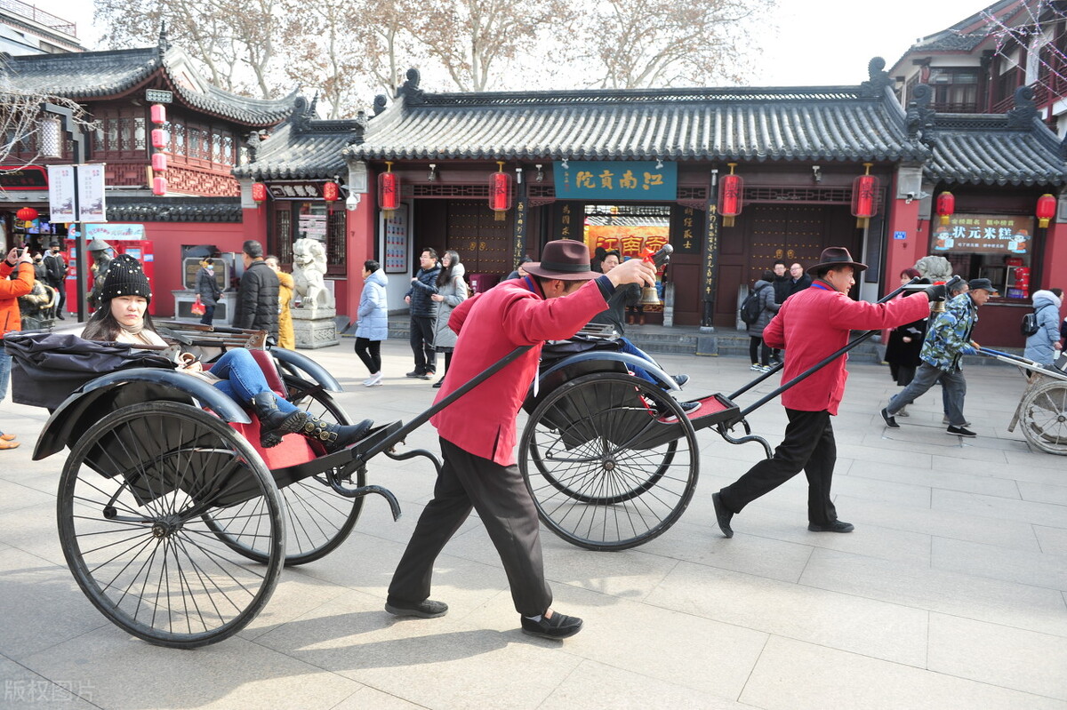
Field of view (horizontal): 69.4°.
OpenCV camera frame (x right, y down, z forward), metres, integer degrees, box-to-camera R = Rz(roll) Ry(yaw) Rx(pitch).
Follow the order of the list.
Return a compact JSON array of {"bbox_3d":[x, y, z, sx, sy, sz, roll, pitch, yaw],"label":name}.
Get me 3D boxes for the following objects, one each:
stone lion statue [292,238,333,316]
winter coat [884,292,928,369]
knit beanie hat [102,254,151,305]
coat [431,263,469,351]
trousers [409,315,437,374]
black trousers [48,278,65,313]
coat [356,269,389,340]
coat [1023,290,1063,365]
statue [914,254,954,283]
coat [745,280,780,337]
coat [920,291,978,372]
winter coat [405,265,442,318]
[{"bbox_3d":[-3.888,-1.348,13.500,0.580,1.373,0.780,3,7,14],"label":"stone lion statue"},{"bbox_3d":[4.450,-0.297,9.200,0.430,0.920,0.520,1,7,-6],"label":"winter coat"},{"bbox_3d":[-1.799,-0.338,3.400,0.200,0.220,0.220,-4,8,-38],"label":"knit beanie hat"},{"bbox_3d":[-1.026,-0.572,9.505,0.400,1.108,0.500,-3,9,-34],"label":"coat"},{"bbox_3d":[-1.462,-0.151,10.213,0.330,0.830,0.400,-3,9,-34],"label":"trousers"},{"bbox_3d":[-10.829,-1.352,17.502,0.400,0.848,0.420,7,9,36],"label":"black trousers"},{"bbox_3d":[-2.033,-0.625,9.703,0.420,0.918,0.480,1,7,-2],"label":"coat"},{"bbox_3d":[6.554,-0.343,9.900,0.430,0.960,0.500,1,7,-2],"label":"coat"},{"bbox_3d":[6.110,-0.880,11.850,0.650,1.300,0.850,3,7,14],"label":"statue"},{"bbox_3d":[3.606,-0.734,12.038,0.400,0.916,0.500,-2,8,-25],"label":"coat"},{"bbox_3d":[4.209,-0.234,7.800,0.500,0.800,0.520,21,15,26],"label":"coat"},{"bbox_3d":[-1.456,-0.856,10.300,0.420,0.740,0.550,-3,8,-37],"label":"winter coat"}]

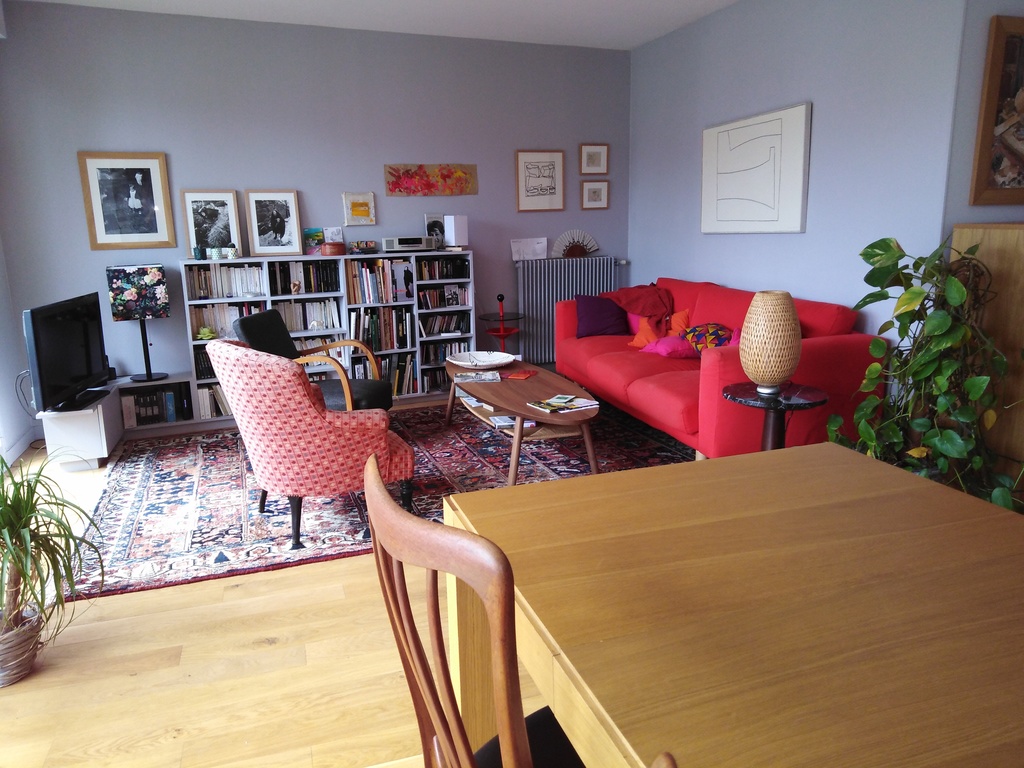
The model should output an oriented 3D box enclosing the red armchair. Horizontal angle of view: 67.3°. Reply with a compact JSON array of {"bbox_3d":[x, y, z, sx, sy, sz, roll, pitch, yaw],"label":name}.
[{"bbox_3d":[-0.867,0.185,3.234,0.780,0.810,0.680,-10,15,-35],"label":"red armchair"}]

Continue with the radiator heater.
[{"bbox_3d":[0.429,-0.578,5.896,0.800,0.750,0.110,-7,13,-24],"label":"radiator heater"}]

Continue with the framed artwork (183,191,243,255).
[{"bbox_3d":[-1.855,-0.988,4.755,0.320,0.420,0.025,-6,5,-23],"label":"framed artwork"}]

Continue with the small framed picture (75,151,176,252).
[{"bbox_3d":[-2.293,-1.096,4.602,0.470,0.570,0.025,-7,13,-24],"label":"small framed picture"}]

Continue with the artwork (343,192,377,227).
[{"bbox_3d":[-1.020,-1.173,5.154,0.215,0.230,0.025,-6,13,-23],"label":"artwork"}]

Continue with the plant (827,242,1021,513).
[{"bbox_3d":[1.623,0.018,3.024,0.620,1.130,0.580,-5,13,-17],"label":"plant"}]

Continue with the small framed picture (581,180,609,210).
[{"bbox_3d":[0.633,-1.436,5.859,0.235,0.215,0.025,-6,13,-23],"label":"small framed picture"}]

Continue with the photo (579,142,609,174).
[{"bbox_3d":[0.624,-1.690,5.804,0.240,0.225,0.025,-6,13,-23],"label":"photo"}]

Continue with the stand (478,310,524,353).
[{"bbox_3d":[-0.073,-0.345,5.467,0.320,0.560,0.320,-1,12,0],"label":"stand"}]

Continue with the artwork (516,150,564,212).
[{"bbox_3d":[0.213,-1.490,5.653,0.385,0.440,0.030,-6,13,-23],"label":"artwork"}]

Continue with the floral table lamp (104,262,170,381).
[{"bbox_3d":[-2.206,-0.361,4.598,0.300,0.670,0.300,-7,13,-24],"label":"floral table lamp"}]

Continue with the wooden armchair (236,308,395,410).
[{"bbox_3d":[-1.038,0.012,4.109,0.720,0.790,0.630,0,12,4],"label":"wooden armchair"}]

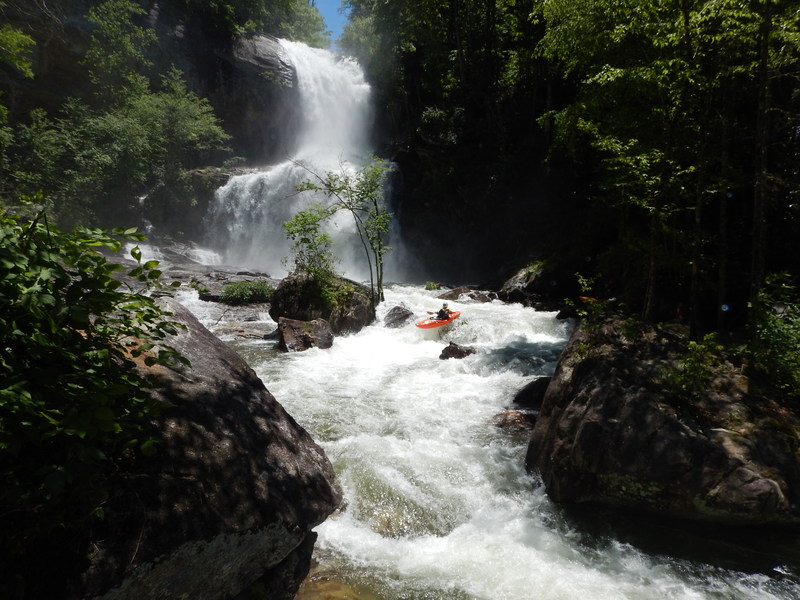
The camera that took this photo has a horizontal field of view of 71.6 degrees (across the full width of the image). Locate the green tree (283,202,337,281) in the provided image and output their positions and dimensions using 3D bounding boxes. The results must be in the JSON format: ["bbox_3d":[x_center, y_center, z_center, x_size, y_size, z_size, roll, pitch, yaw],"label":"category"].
[{"bbox_3d":[-4.177,-2.700,25.600,2.450,3.600,2.300,0,3,0],"label":"green tree"}]

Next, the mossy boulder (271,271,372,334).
[{"bbox_3d":[-3.566,0.159,25.200,4.700,2.650,3.900,0,3,0],"label":"mossy boulder"}]

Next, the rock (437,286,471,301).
[{"bbox_3d":[3.183,-0.387,33.000,2.000,0.850,1.500,0,3,0],"label":"rock"}]

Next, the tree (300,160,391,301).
[{"bbox_3d":[-2.651,-3.320,26.500,4.500,7.000,3.700,0,3,0],"label":"tree"}]

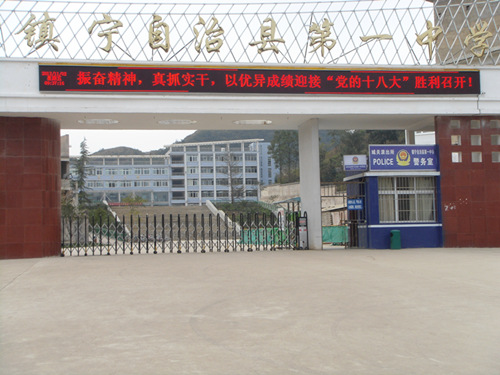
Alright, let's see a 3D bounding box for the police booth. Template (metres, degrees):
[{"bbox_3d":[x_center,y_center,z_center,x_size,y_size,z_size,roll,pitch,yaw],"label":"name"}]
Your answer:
[{"bbox_3d":[5.216,0.402,29.668,2.834,3.667,2.600,-1,-3,-9],"label":"police booth"}]

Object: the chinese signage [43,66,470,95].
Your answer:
[{"bbox_3d":[0.655,-3.630,27.491,15.150,0.900,0.250,-1,-3,-9],"label":"chinese signage"}]

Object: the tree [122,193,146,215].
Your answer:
[{"bbox_3d":[-13.632,3.417,94.846,3.100,5.200,3.000,-1,-3,-9],"label":"tree"}]

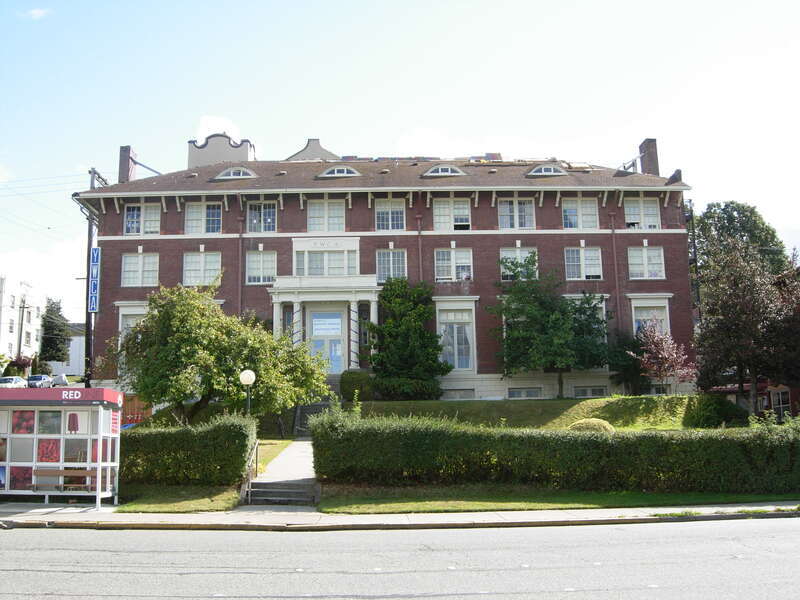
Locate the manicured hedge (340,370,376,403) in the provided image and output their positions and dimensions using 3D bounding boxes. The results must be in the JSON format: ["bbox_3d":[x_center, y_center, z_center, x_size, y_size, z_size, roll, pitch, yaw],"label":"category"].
[{"bbox_3d":[-1.833,3.696,36.609,1.600,1.500,1.500,-1,-10,-2],"label":"manicured hedge"}]

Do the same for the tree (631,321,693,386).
[{"bbox_3d":[12.826,2.746,40.630,3.170,3.520,2.900,-1,-10,-2],"label":"tree"}]

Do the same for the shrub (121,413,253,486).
[{"bbox_3d":[-5.074,3.651,19.974,3.300,1.530,1.500,-1,-10,-2],"label":"shrub"}]

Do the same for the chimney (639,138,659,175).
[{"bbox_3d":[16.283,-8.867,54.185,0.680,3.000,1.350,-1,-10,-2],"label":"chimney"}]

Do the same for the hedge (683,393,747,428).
[{"bbox_3d":[12.411,4.422,32.721,2.640,1.400,2.200,-1,-10,-2],"label":"hedge"}]

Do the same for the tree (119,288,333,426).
[{"bbox_3d":[-5.191,2.073,24.957,6.350,5.250,5.800,-1,-10,-2],"label":"tree"}]

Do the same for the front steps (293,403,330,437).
[{"bbox_3d":[-2.858,4.134,28.942,1.620,1.280,2.600,-1,-10,-2],"label":"front steps"}]

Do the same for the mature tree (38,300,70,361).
[{"bbox_3d":[-32.965,3.193,79.611,3.200,7.000,3.400,-1,-10,-2],"label":"mature tree"}]

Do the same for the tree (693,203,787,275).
[{"bbox_3d":[25.129,-0.220,61.712,8.000,14.400,8.000,-1,-10,-2],"label":"tree"}]

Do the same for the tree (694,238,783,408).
[{"bbox_3d":[15.245,1.121,37.446,4.030,7.980,3.900,-1,-10,-2],"label":"tree"}]

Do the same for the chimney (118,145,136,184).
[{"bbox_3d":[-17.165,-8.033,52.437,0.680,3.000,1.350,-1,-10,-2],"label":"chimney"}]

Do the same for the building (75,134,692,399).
[{"bbox_3d":[-0.864,-1.514,53.000,34.500,16.500,16.000,-1,-10,-2],"label":"building"}]

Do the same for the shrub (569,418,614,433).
[{"bbox_3d":[6.093,4.099,26.440,1.480,0.660,1.400,-1,-10,-2],"label":"shrub"}]

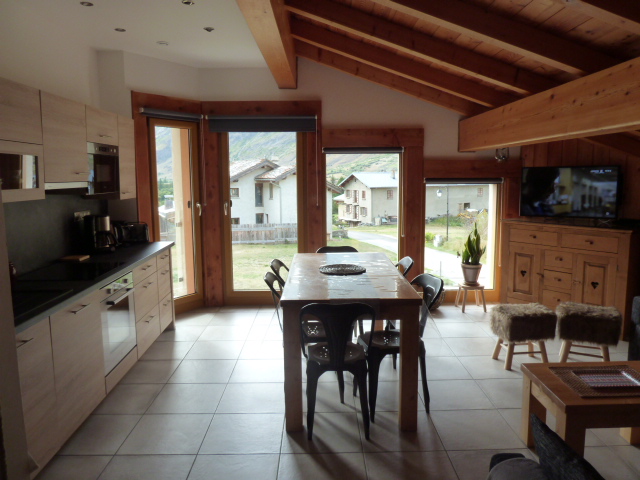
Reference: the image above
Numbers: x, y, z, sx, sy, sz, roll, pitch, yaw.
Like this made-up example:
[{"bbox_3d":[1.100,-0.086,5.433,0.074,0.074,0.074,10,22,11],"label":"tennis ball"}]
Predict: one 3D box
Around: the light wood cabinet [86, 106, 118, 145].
[{"bbox_3d":[-1.863,-0.877,3.616,0.340,0.263,0.599,-1,7,-3],"label":"light wood cabinet"}]

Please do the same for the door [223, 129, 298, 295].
[{"bbox_3d":[-0.649,-0.326,5.339,0.768,1.886,0.080,-1,7,0],"label":"door"}]

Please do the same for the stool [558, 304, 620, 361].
[{"bbox_3d":[2.072,0.752,3.585,0.400,0.470,0.340,3,8,23],"label":"stool"}]

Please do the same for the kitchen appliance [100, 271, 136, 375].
[{"bbox_3d":[-1.619,0.555,3.169,0.550,0.585,0.595,-1,7,-3],"label":"kitchen appliance"}]

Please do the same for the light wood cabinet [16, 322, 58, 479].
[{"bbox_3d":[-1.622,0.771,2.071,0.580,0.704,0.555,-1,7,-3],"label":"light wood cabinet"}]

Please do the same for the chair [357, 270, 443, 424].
[{"bbox_3d":[0.507,0.676,3.015,0.520,0.830,0.430,-3,8,-15],"label":"chair"}]

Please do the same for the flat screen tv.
[{"bbox_3d":[2.615,-0.502,4.900,0.930,0.535,0.070,6,10,39],"label":"flat screen tv"}]

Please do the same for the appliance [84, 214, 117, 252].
[{"bbox_3d":[-2.011,-0.071,4.256,0.235,0.335,0.175,2,8,21],"label":"appliance"}]

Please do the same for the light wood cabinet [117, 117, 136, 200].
[{"bbox_3d":[-1.886,-0.723,4.128,0.340,0.715,0.407,-1,7,-3],"label":"light wood cabinet"}]

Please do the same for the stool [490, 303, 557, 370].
[{"bbox_3d":[1.608,0.753,3.672,0.400,0.470,0.340,-1,7,-5],"label":"stool"}]

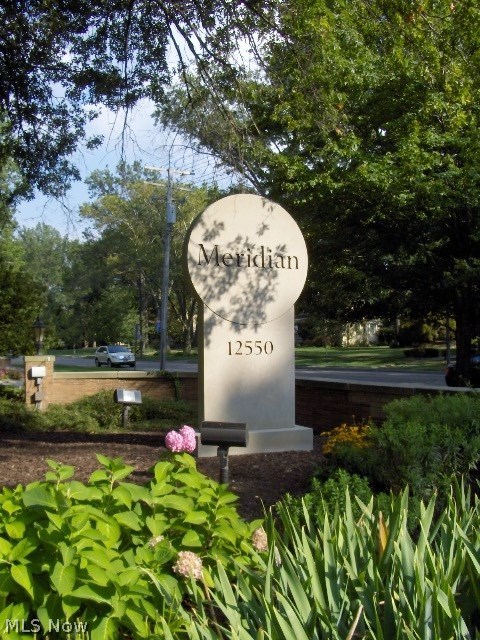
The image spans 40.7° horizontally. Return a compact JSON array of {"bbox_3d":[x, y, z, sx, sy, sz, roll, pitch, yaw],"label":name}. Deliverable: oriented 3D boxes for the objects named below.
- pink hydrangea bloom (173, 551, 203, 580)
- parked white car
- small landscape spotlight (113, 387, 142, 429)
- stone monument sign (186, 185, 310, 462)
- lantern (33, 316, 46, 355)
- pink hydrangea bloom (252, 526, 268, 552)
[{"bbox_3d":[-0.256,1.195,3.150,0.145,0.140,0.145,0,-1,0],"label":"pink hydrangea bloom"},{"bbox_3d":[-9.924,2.953,51.500,1.920,1.700,4.700,1,-1,-29],"label":"parked white car"},{"bbox_3d":[-1.721,1.354,9.900,0.400,0.620,0.240,0,-1,-27],"label":"small landscape spotlight"},{"bbox_3d":[0.089,0.030,8.430,1.680,3.290,0.660,0,-1,-22],"label":"stone monument sign"},{"bbox_3d":[-3.904,0.312,12.600,0.270,0.730,0.270,0,-1,-12],"label":"lantern"},{"bbox_3d":[0.115,1.187,3.500,0.115,0.140,0.115,0,-1,0],"label":"pink hydrangea bloom"}]

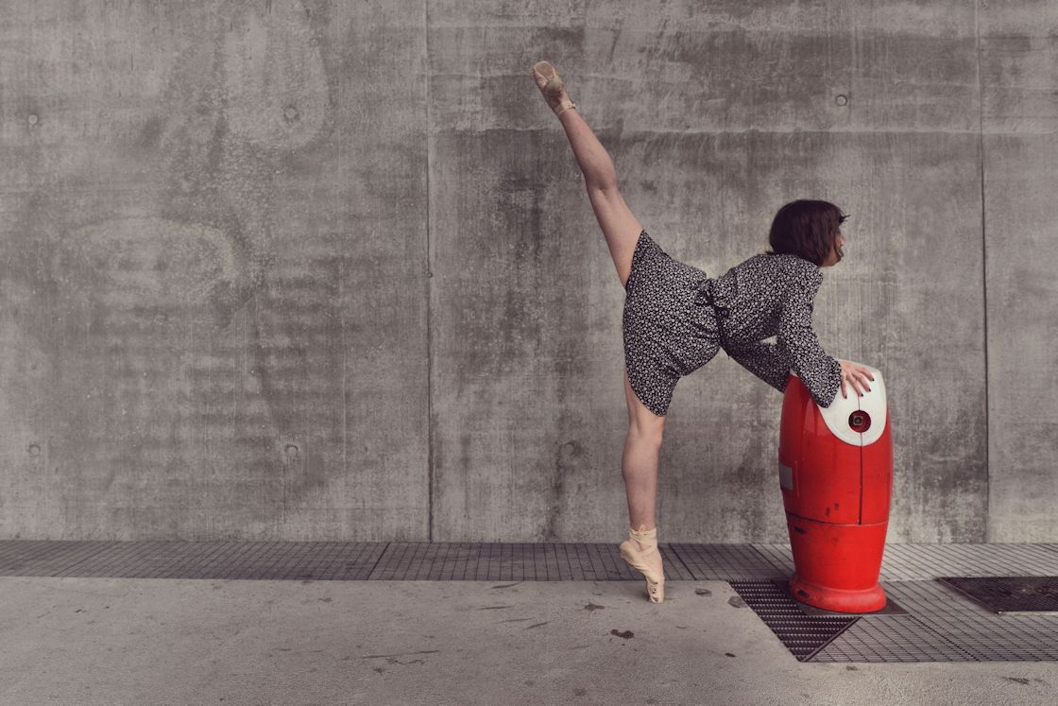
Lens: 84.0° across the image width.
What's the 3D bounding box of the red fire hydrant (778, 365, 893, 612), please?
[{"bbox_3d":[1.074,0.453,2.057,0.362,0.805,0.330,0,0,-1],"label":"red fire hydrant"}]

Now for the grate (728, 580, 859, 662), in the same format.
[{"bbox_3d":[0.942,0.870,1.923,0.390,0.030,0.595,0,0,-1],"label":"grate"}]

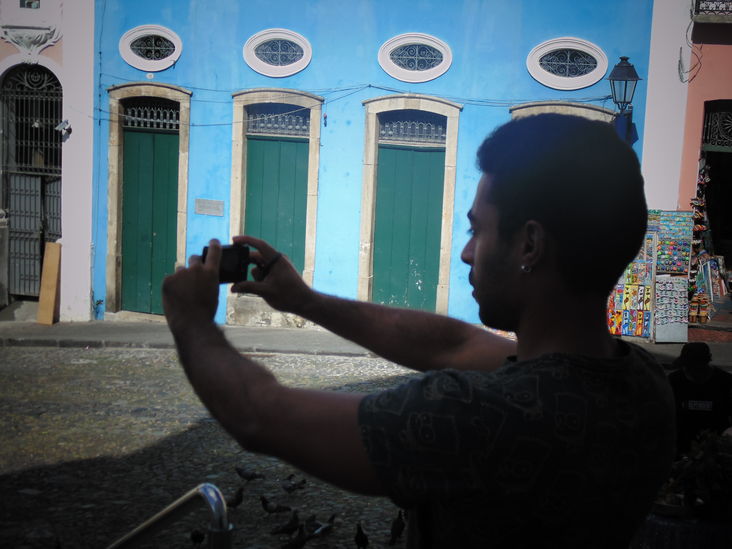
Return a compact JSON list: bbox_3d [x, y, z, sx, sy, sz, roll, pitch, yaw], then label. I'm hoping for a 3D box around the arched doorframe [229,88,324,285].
[{"bbox_3d":[-1.642,-1.407,21.922,1.794,3.795,0.280,6,9,21],"label":"arched doorframe"}]

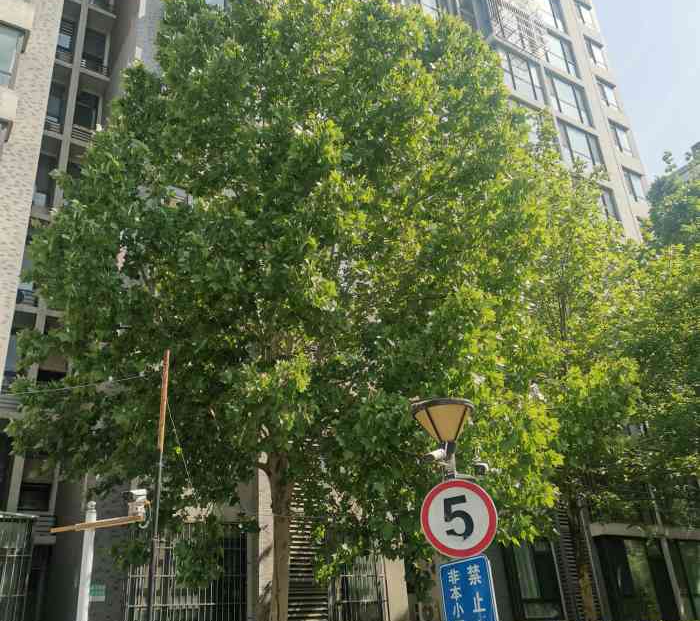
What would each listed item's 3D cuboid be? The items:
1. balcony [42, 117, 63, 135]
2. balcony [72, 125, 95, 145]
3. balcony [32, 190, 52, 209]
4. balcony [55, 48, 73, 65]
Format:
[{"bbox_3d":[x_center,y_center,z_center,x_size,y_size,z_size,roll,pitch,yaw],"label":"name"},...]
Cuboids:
[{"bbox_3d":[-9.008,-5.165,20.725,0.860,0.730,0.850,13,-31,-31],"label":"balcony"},{"bbox_3d":[-8.091,-4.973,21.303,0.898,0.774,0.850,13,-31,-31],"label":"balcony"},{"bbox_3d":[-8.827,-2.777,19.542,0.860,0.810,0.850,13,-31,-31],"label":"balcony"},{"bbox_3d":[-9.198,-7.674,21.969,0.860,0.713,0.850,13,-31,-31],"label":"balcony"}]

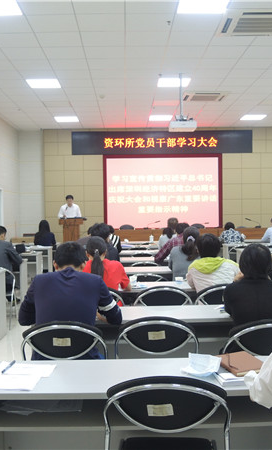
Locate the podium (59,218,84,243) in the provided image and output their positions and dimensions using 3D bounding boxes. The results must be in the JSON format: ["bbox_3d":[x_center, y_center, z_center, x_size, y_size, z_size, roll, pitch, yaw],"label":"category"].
[{"bbox_3d":[-1.564,0.425,11.791,0.600,1.150,0.450,-1,2,-1],"label":"podium"}]

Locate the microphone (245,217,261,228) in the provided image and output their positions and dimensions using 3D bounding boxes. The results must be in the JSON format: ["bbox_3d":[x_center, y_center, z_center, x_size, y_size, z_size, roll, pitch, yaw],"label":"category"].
[{"bbox_3d":[2.912,-0.040,12.059,0.380,0.270,0.130,0,2,27],"label":"microphone"}]

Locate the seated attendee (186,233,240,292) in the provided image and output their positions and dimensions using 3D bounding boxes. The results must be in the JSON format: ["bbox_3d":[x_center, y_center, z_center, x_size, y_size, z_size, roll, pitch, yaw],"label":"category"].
[{"bbox_3d":[0.683,0.708,4.319,0.500,1.270,0.720,-1,2,-1],"label":"seated attendee"}]

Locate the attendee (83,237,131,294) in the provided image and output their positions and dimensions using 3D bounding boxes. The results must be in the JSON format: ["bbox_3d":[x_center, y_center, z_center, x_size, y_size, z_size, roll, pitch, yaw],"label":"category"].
[{"bbox_3d":[-0.279,0.704,4.173,0.460,1.240,0.750,-1,2,-1],"label":"attendee"}]

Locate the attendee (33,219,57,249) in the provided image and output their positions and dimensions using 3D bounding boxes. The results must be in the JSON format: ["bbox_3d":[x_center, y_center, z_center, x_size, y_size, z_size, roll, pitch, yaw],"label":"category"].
[{"bbox_3d":[-1.837,0.545,9.864,0.460,1.280,0.740,-1,2,-1],"label":"attendee"}]

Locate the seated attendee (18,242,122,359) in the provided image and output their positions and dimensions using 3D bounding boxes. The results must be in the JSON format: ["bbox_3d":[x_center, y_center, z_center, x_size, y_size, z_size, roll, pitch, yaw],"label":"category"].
[{"bbox_3d":[-0.396,0.730,3.091,0.610,1.270,0.780,-1,2,-1],"label":"seated attendee"}]

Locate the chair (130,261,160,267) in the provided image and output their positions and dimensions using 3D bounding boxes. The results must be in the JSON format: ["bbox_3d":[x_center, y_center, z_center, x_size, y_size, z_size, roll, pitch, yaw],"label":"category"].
[{"bbox_3d":[0.123,0.860,6.504,0.480,0.840,0.550,-1,2,-1],"label":"chair"}]

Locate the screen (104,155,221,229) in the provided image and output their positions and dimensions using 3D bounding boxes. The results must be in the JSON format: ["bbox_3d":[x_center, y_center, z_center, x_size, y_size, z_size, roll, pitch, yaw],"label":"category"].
[{"bbox_3d":[0.768,-0.900,13.646,3.280,2.120,0.080,-1,2,-1],"label":"screen"}]

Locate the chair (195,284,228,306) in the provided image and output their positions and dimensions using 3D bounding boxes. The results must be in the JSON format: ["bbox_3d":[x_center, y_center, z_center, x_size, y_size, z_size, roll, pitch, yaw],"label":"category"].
[{"bbox_3d":[0.741,0.920,4.247,0.480,0.850,0.550,-1,2,-1],"label":"chair"}]

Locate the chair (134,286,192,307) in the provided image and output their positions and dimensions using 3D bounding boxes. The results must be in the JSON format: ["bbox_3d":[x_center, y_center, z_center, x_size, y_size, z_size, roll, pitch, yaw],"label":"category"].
[{"bbox_3d":[0.223,0.896,4.180,0.500,0.820,0.530,-1,2,-1],"label":"chair"}]

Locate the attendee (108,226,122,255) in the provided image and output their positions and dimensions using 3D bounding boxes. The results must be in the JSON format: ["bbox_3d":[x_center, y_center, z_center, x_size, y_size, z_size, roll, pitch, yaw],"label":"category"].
[{"bbox_3d":[-0.425,0.623,7.867,0.470,1.240,0.700,-1,2,-1],"label":"attendee"}]

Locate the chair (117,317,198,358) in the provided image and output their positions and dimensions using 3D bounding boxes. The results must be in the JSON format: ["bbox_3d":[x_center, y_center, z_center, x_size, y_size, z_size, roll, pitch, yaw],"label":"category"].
[{"bbox_3d":[0.123,0.961,3.035,0.480,0.860,0.560,-1,2,-1],"label":"chair"}]

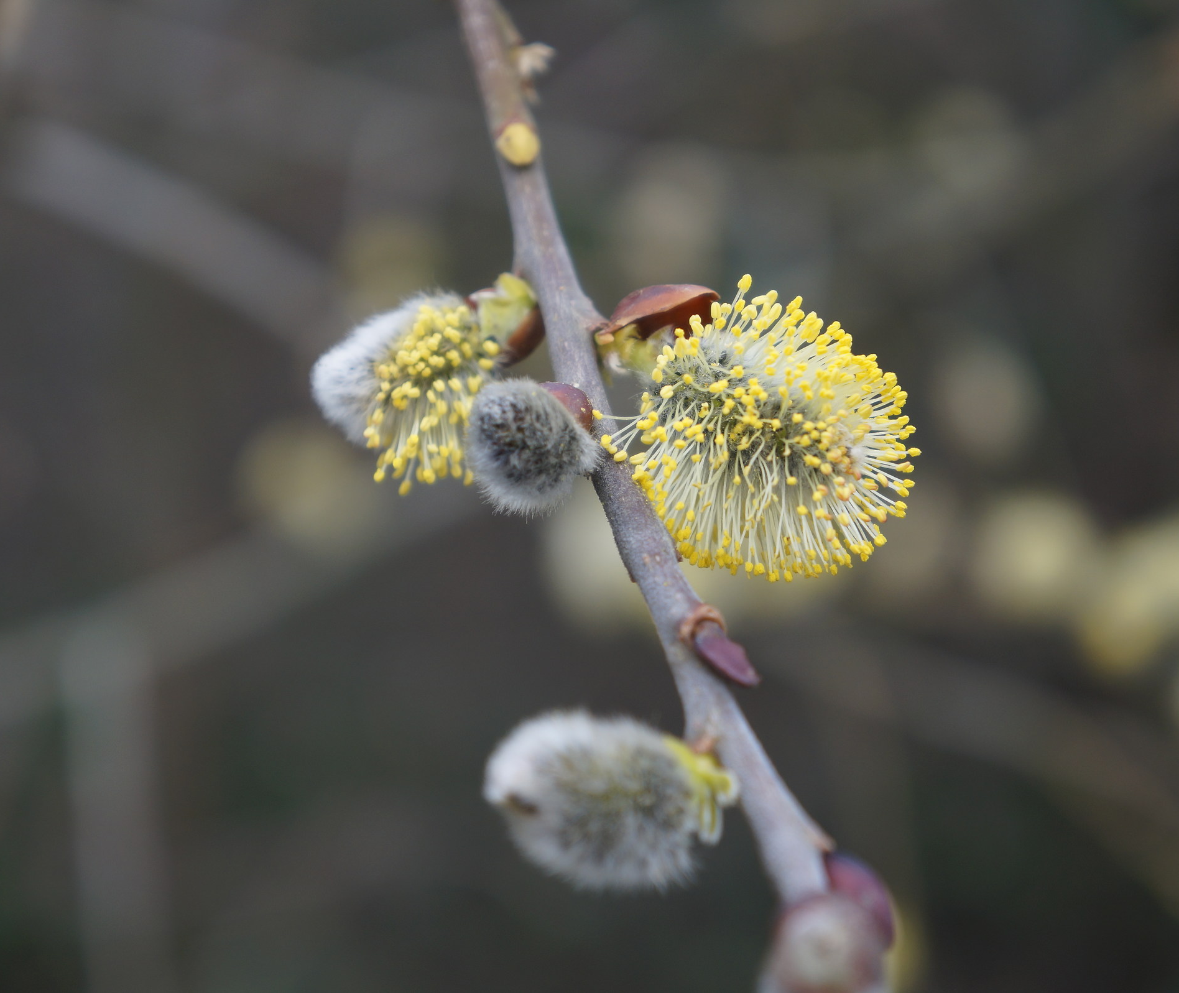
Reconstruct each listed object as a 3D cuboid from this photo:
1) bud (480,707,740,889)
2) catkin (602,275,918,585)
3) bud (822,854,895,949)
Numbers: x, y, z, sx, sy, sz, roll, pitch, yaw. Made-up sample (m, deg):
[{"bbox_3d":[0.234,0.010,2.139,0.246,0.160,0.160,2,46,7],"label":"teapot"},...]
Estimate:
[{"bbox_3d":[0.002,0.026,0.287,0.021,0.014,0.014,6,0,-18],"label":"bud"},{"bbox_3d":[0.014,-0.006,0.300,0.029,0.024,0.024,26,0,12],"label":"catkin"},{"bbox_3d":[0.022,0.034,0.280,0.006,0.009,0.006,-29,-18,0],"label":"bud"}]

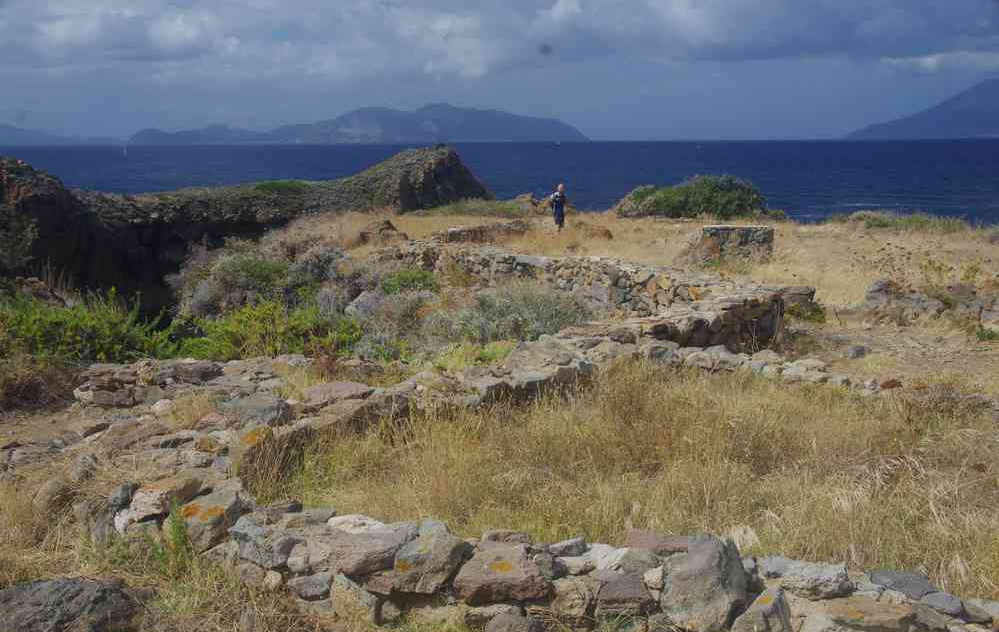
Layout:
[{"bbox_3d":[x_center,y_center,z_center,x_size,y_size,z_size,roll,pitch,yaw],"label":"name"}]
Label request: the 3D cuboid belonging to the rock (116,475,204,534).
[{"bbox_3d":[-2.068,1.146,6.750,0.508,0.295,0.400,2,9,15],"label":"rock"}]

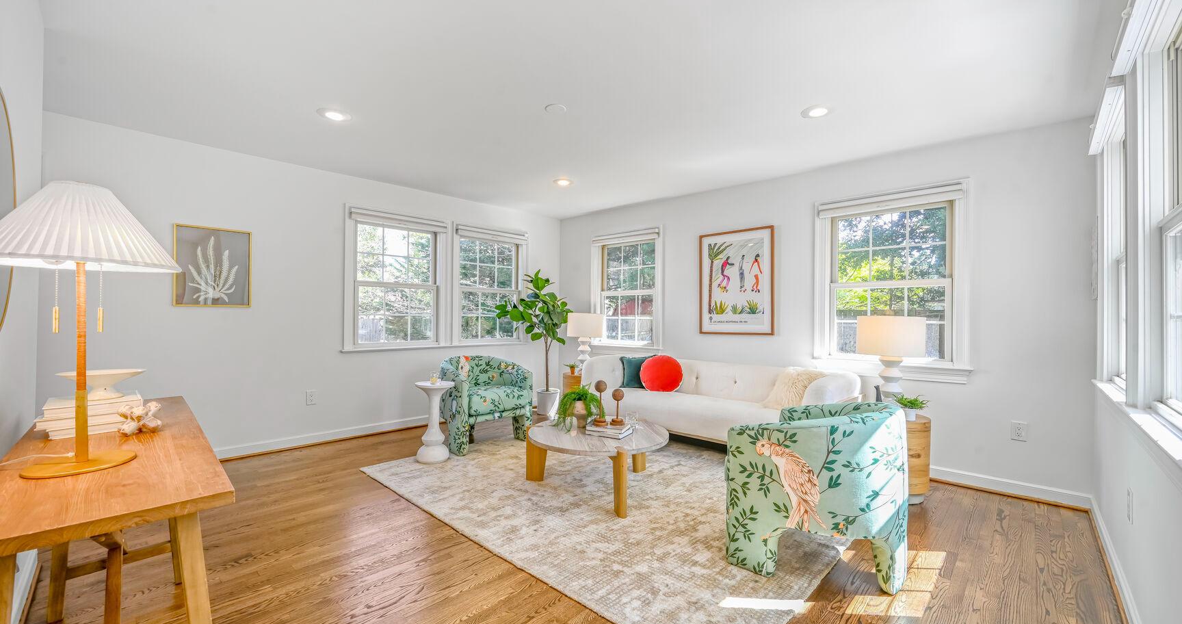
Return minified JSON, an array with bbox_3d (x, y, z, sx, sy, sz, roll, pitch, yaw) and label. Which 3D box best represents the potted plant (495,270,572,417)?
[{"bbox_3d":[-0.628,0.371,5.412,0.830,1.690,0.740,1,0,-1],"label":"potted plant"}]

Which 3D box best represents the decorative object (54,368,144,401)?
[{"bbox_3d":[-1.702,0.252,1.603,0.220,0.092,0.220,0,-1,44],"label":"decorative object"}]

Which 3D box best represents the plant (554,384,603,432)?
[{"bbox_3d":[-0.075,0.663,3.238,0.361,0.296,0.341,0,-1,0],"label":"plant"}]

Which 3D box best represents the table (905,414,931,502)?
[{"bbox_3d":[2.008,0.954,3.092,0.457,0.525,0.457,0,-1,0],"label":"table"}]

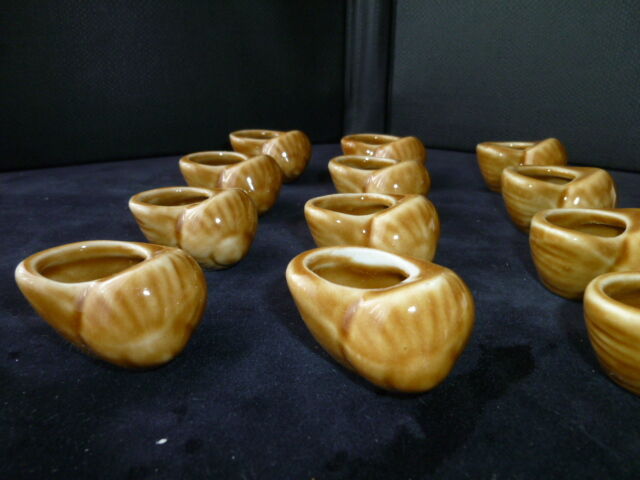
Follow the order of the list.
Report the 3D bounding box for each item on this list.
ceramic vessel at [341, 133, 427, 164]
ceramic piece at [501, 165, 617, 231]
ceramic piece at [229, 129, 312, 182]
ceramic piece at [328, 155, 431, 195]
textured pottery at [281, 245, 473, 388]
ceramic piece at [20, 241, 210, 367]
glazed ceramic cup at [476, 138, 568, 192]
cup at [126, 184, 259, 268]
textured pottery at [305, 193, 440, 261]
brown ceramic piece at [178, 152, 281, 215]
[{"bbox_3d":[0.046,-0.056,0.332,0.060,0.039,0.043,-1,24,-2],"label":"ceramic vessel"},{"bbox_3d":[0.126,-0.020,0.248,0.060,0.039,0.043,-5,24,-10],"label":"ceramic piece"},{"bbox_3d":[-0.037,-0.063,0.349,0.060,0.039,0.043,-2,24,-4],"label":"ceramic piece"},{"bbox_3d":[0.035,-0.030,0.273,0.060,0.039,0.043,-1,23,-2],"label":"ceramic piece"},{"bbox_3d":[0.018,0.025,0.147,0.060,0.039,0.043,6,24,14],"label":"textured pottery"},{"bbox_3d":[-0.068,0.022,0.154,0.060,0.039,0.043,1,23,2],"label":"ceramic piece"},{"bbox_3d":[0.137,-0.050,0.316,0.060,0.039,0.043,-2,24,-4],"label":"glazed ceramic cup"},{"bbox_3d":[-0.059,-0.006,0.217,0.060,0.039,0.043,1,24,4],"label":"cup"},{"bbox_3d":[0.023,-0.002,0.207,0.060,0.039,0.043,-4,24,-8],"label":"textured pottery"},{"bbox_3d":[-0.053,-0.034,0.283,0.060,0.039,0.043,-4,24,-9],"label":"brown ceramic piece"}]

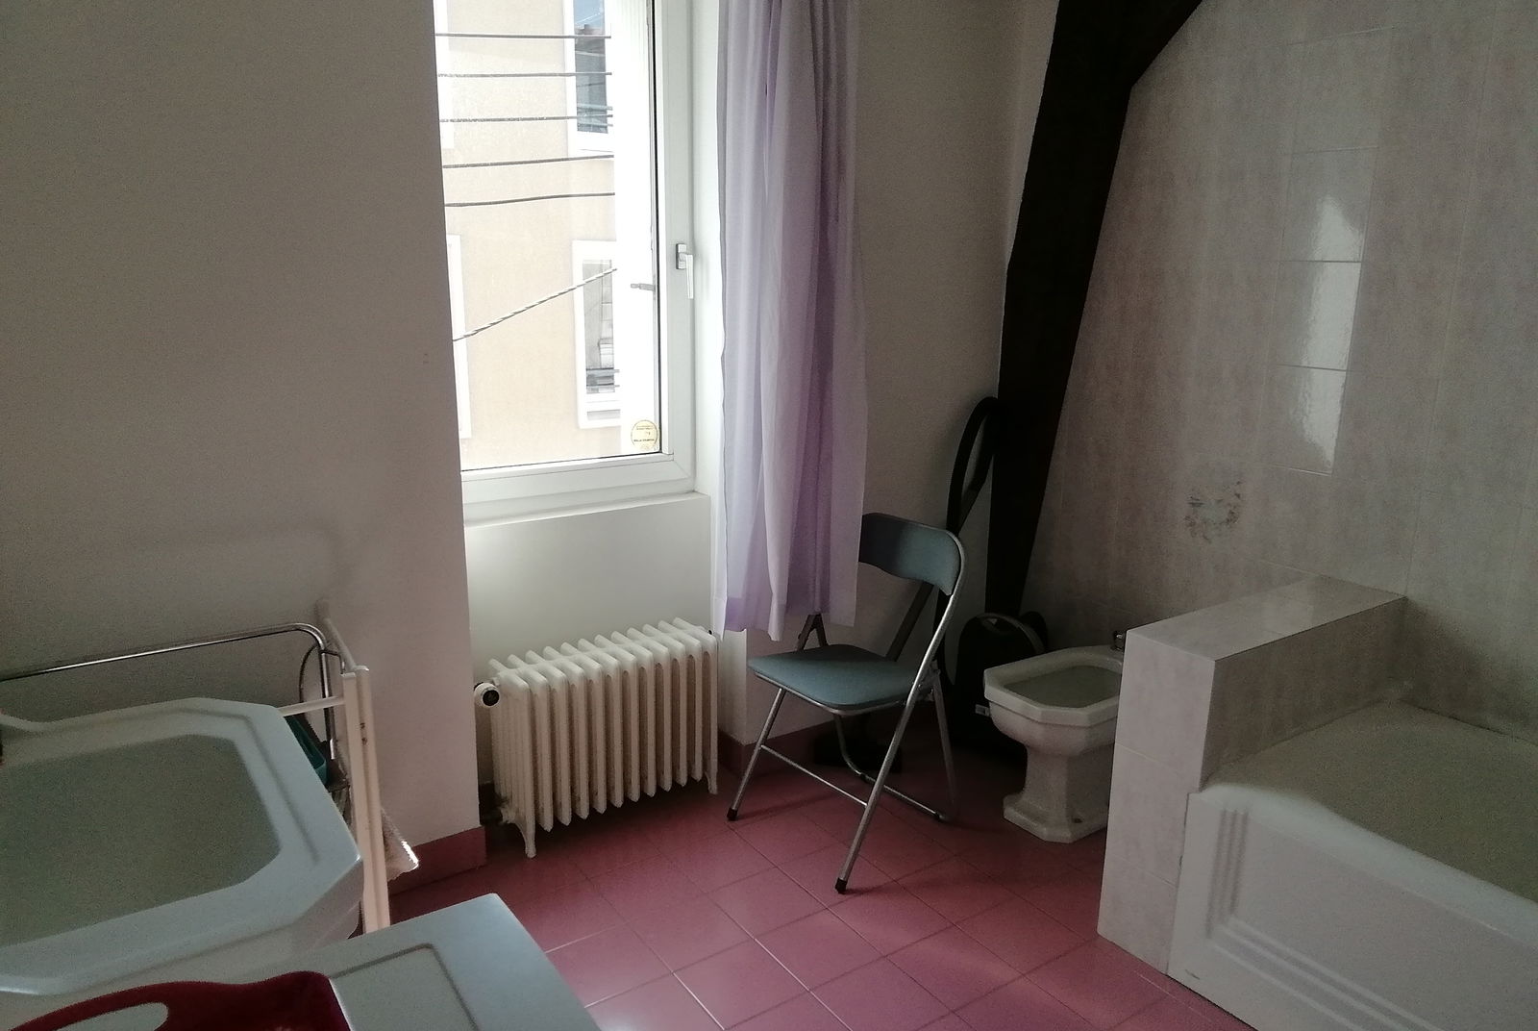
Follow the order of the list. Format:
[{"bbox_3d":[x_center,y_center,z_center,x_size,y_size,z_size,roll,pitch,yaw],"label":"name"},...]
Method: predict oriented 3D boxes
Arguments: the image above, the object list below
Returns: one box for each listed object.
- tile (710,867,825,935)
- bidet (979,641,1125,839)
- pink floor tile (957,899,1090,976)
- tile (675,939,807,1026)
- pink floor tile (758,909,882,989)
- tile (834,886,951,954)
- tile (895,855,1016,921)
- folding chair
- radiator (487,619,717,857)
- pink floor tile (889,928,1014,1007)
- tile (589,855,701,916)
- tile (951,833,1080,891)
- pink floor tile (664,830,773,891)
[{"bbox_3d":[-0.008,0.880,2.424,0.198,0.010,0.198,-8,17,-34],"label":"tile"},{"bbox_3d":[0.828,0.596,2.814,0.580,0.386,0.325,-9,17,-33],"label":"bidet"},{"bbox_3d":[0.552,0.916,2.328,0.198,0.010,0.198,-9,17,-33],"label":"pink floor tile"},{"bbox_3d":[-0.059,0.946,2.153,0.198,0.010,0.198,-8,17,-34],"label":"tile"},{"bbox_3d":[0.106,0.921,2.264,0.198,0.010,0.198,-8,17,-34],"label":"pink floor tile"},{"bbox_3d":[0.270,0.897,2.375,0.198,0.010,0.198,-8,17,-34],"label":"tile"},{"bbox_3d":[0.439,0.875,2.488,0.198,0.010,0.198,-9,17,-33],"label":"tile"},{"bbox_3d":[0.206,0.418,2.656,0.460,0.790,0.440,-10,18,-38],"label":"folding chair"},{"bbox_3d":[-0.414,0.555,2.772,0.570,0.455,0.205,-10,17,-37],"label":"radiator"},{"bbox_3d":[0.384,0.939,2.216,0.198,0.010,0.198,-8,17,-34],"label":"pink floor tile"},{"bbox_3d":[-0.286,0.862,2.472,0.198,0.010,0.198,-8,17,-34],"label":"tile"},{"bbox_3d":[0.600,0.850,2.597,0.198,0.010,0.198,-8,17,-34],"label":"tile"},{"bbox_3d":[-0.121,0.838,2.583,0.198,0.010,0.198,-8,17,-34],"label":"pink floor tile"}]

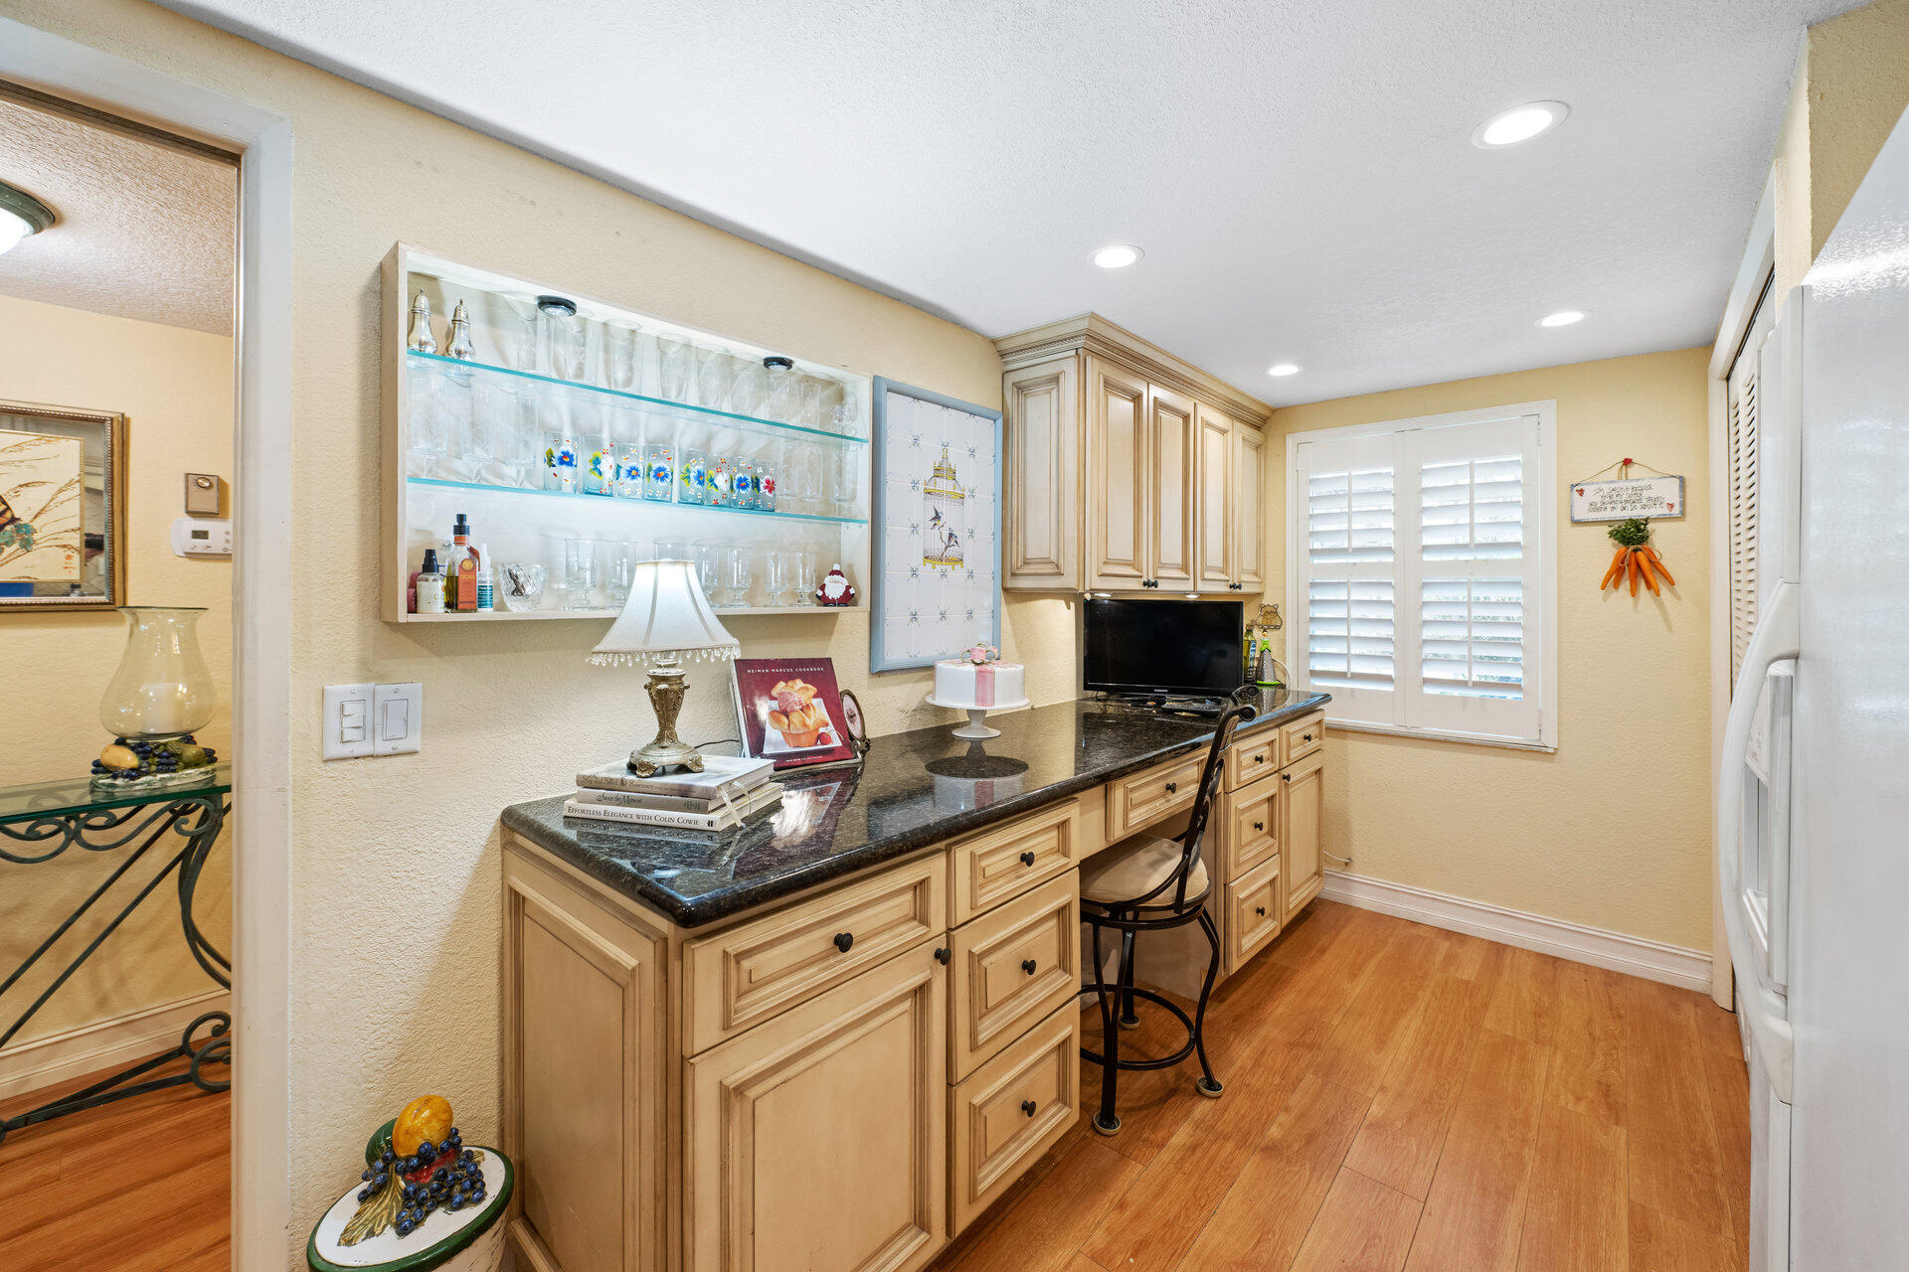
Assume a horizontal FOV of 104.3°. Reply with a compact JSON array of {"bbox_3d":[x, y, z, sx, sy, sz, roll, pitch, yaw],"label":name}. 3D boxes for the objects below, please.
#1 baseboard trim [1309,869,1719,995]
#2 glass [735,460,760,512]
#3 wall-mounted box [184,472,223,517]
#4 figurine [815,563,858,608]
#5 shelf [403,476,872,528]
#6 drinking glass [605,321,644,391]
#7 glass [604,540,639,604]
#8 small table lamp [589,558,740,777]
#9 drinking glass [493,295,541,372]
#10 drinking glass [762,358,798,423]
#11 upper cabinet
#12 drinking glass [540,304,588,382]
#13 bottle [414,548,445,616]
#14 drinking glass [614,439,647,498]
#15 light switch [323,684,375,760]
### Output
[{"bbox_3d":[1.974,1.065,2.732,1.152,0.125,0.020,2,3,43],"label":"baseboard trim"},{"bbox_3d":[-0.483,-0.348,1.699,0.056,0.118,0.056,1,2,42],"label":"glass"},{"bbox_3d":[-2.187,-0.412,2.160,0.030,0.115,0.072,2,3,43],"label":"wall-mounted box"},{"bbox_3d":[-0.304,-0.130,1.902,0.102,0.113,0.050,-1,2,-20],"label":"figurine"},{"bbox_3d":[-0.622,-0.282,1.678,0.112,0.008,1.033,3,4,42],"label":"shelf"},{"bbox_3d":[-0.634,-0.524,1.425,0.069,0.141,0.069,2,3,42],"label":"drinking glass"},{"bbox_3d":[-0.710,-0.135,1.583,0.068,0.136,0.068,2,3,42],"label":"glass"},{"bbox_3d":[-0.530,0.056,1.365,0.265,0.380,0.265,2,3,42],"label":"small table lamp"},{"bbox_3d":[-0.835,-0.562,1.418,0.076,0.147,0.076,2,3,43],"label":"drinking glass"},{"bbox_3d":[-0.396,-0.539,1.693,0.070,0.142,0.070,2,3,42],"label":"drinking glass"},{"bbox_3d":[0.747,-0.561,2.890,0.429,0.809,1.434,2,3,43],"label":"upper cabinet"},{"bbox_3d":[-0.750,-0.561,1.427,0.077,0.146,0.077,1,2,42],"label":"drinking glass"},{"bbox_3d":[-0.933,-0.095,1.321,0.041,0.115,0.041,2,3,42],"label":"bottle"},{"bbox_3d":[-0.690,-0.358,1.587,0.063,0.112,0.063,2,3,42],"label":"drinking glass"},{"bbox_3d":[-0.959,0.135,1.177,0.012,0.116,0.067,2,3,42],"label":"light switch"}]

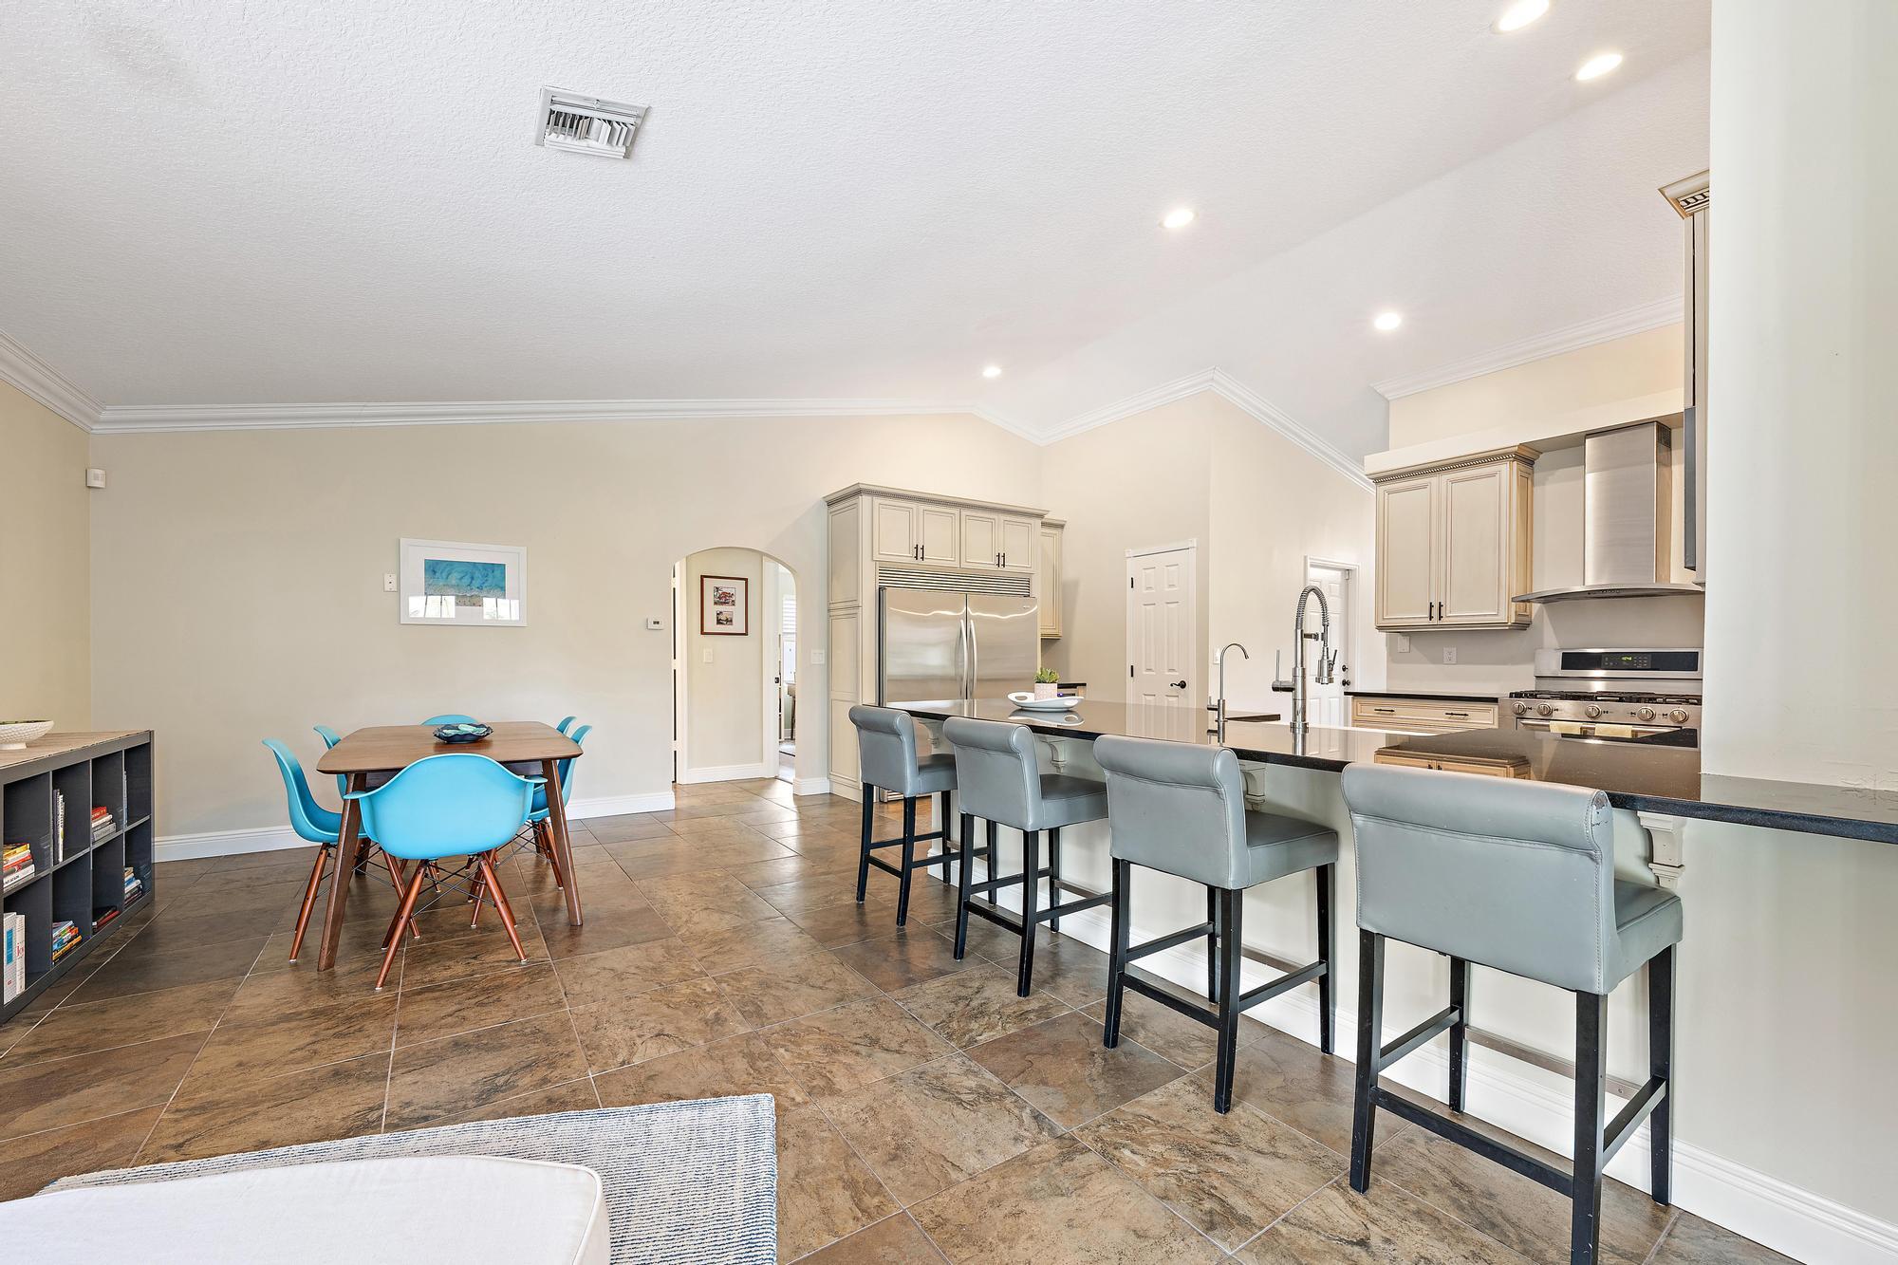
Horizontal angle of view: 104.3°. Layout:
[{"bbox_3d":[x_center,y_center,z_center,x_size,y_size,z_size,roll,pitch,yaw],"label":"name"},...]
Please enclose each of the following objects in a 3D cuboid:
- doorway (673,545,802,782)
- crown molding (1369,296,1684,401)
[{"bbox_3d":[-1.719,0.331,5.913,0.995,2.025,0.150,1,-2,-34],"label":"doorway"},{"bbox_3d":[4.184,-2.068,5.483,0.110,0.140,2.120,1,-1,-34],"label":"crown molding"}]

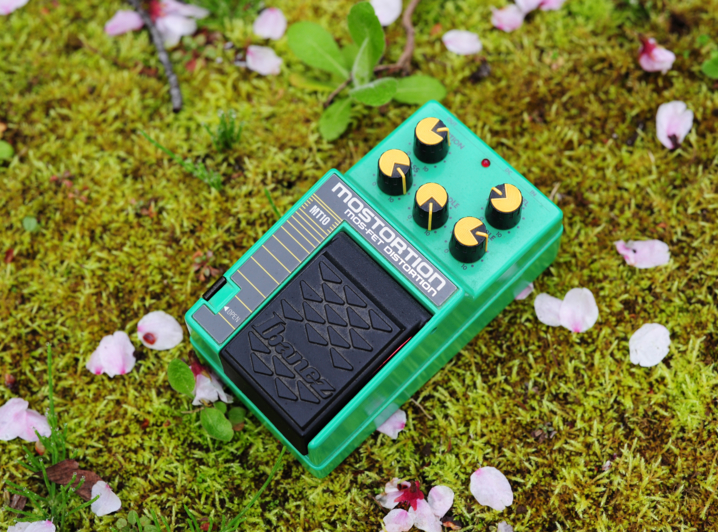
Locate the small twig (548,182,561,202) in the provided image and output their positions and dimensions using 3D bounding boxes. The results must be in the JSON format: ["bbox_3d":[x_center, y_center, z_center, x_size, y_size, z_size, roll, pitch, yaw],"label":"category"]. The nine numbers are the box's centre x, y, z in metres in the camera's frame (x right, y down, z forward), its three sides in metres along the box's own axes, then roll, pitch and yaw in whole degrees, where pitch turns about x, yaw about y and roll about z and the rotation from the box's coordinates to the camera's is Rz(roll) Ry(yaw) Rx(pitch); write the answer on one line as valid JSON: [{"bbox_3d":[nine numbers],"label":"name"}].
[{"bbox_3d":[0.077,-0.029,0.482,0.003,0.003,0.009,30,74,12],"label":"small twig"}]

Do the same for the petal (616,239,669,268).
[{"bbox_3d":[0.109,-0.005,0.471,0.022,0.005,0.013,11,67,7],"label":"petal"}]

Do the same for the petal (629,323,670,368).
[{"bbox_3d":[0.108,0.030,0.456,0.014,0.004,0.018,37,73,17],"label":"petal"}]

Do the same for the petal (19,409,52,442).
[{"bbox_3d":[-0.121,0.060,0.453,0.015,0.005,0.011,32,72,15],"label":"petal"}]

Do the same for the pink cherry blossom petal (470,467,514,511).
[{"bbox_3d":[0.047,0.080,0.437,0.013,0.004,0.017,-28,68,-10],"label":"pink cherry blossom petal"}]

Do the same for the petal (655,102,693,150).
[{"bbox_3d":[0.128,-0.057,0.493,0.015,0.004,0.023,7,67,6],"label":"petal"}]

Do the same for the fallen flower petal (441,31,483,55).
[{"bbox_3d":[0.043,-0.094,0.513,0.017,0.005,0.012,7,67,6],"label":"fallen flower petal"}]

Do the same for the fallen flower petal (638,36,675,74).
[{"bbox_3d":[0.122,-0.086,0.499,0.015,0.009,0.015,12,71,7],"label":"fallen flower petal"}]

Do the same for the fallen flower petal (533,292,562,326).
[{"bbox_3d":[0.073,0.017,0.464,0.014,0.004,0.011,23,69,12],"label":"fallen flower petal"}]

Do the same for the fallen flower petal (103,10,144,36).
[{"bbox_3d":[-0.101,-0.104,0.523,0.017,0.005,0.012,-17,67,-5],"label":"fallen flower petal"}]

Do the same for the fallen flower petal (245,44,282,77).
[{"bbox_3d":[-0.040,-0.087,0.513,0.018,0.005,0.013,30,71,14],"label":"fallen flower petal"}]

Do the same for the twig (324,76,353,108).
[{"bbox_3d":[-0.008,-0.071,0.500,0.003,0.003,0.018,38,76,14],"label":"twig"}]

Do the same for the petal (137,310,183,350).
[{"bbox_3d":[-0.077,0.025,0.470,0.018,0.004,0.015,43,77,16],"label":"petal"}]

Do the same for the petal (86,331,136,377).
[{"bbox_3d":[-0.093,0.035,0.467,0.017,0.006,0.019,24,73,11],"label":"petal"}]

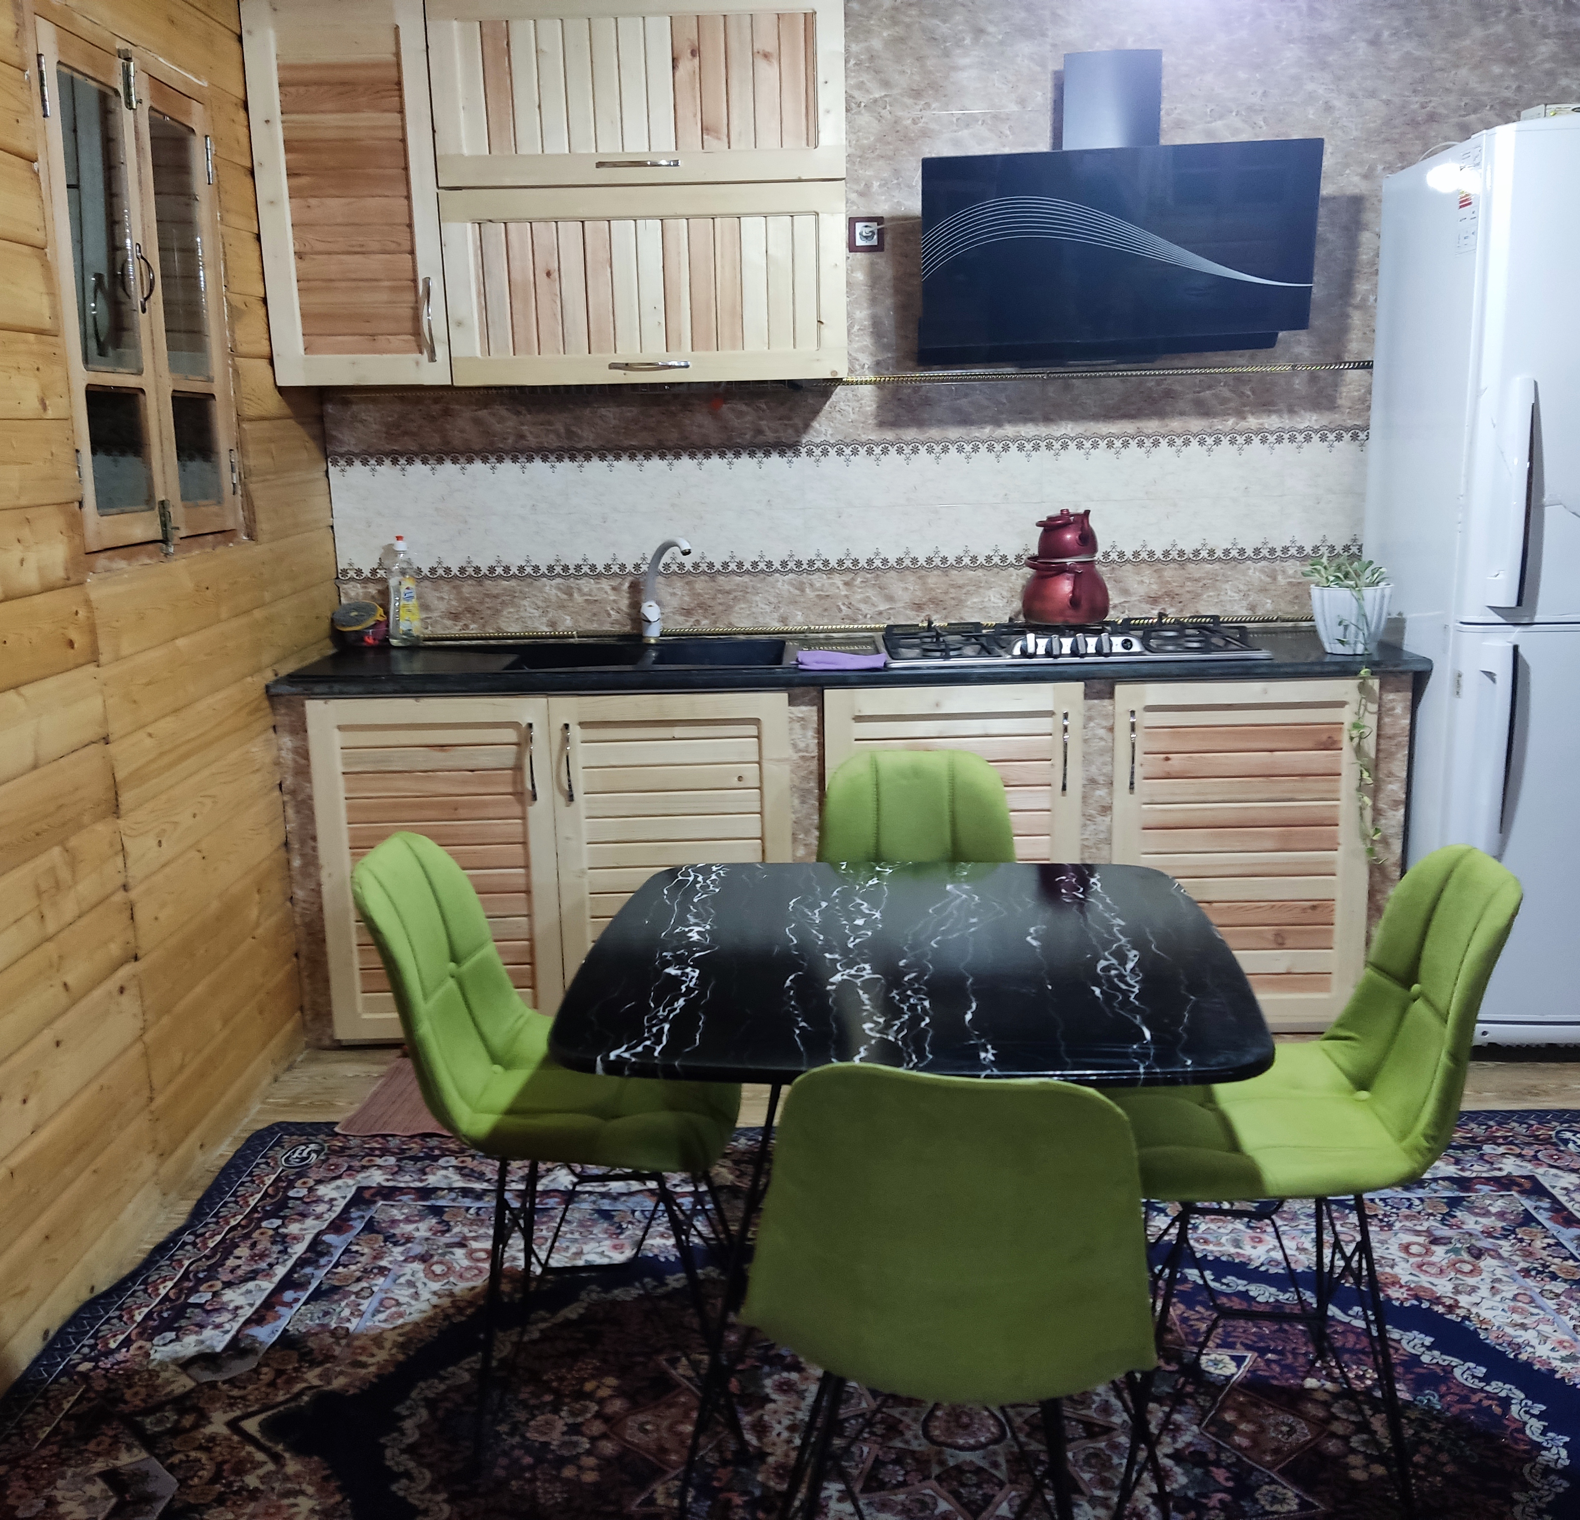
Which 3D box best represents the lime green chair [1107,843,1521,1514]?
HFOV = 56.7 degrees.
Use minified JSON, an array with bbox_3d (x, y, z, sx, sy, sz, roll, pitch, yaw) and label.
[{"bbox_3d":[0.668,0.519,1.993,0.510,0.845,0.430,-1,12,0],"label":"lime green chair"}]

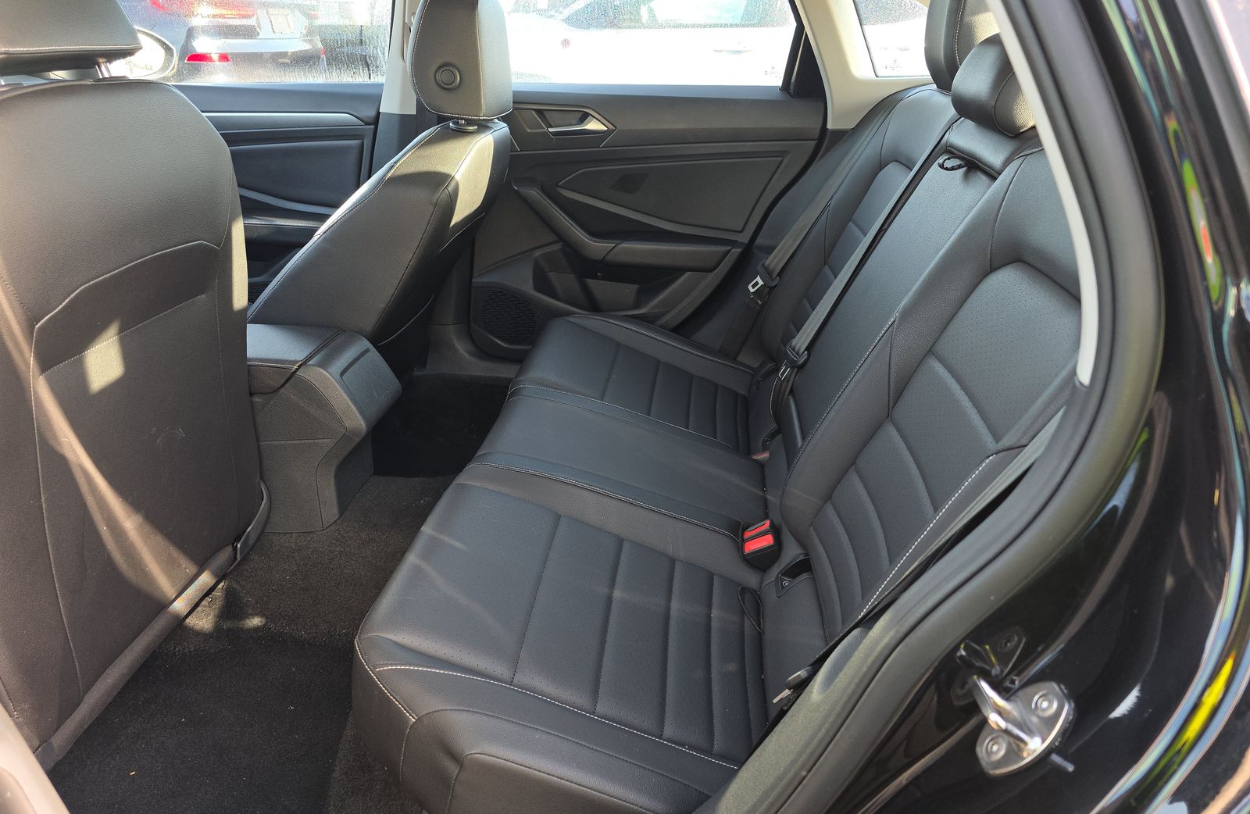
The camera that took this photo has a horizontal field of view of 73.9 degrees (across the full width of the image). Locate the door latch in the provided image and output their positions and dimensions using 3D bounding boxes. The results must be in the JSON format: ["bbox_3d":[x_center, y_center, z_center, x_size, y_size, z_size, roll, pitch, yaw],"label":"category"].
[{"bbox_3d":[0.230,0.184,0.491,0.042,0.068,0.040,31,25,-21],"label":"door latch"}]

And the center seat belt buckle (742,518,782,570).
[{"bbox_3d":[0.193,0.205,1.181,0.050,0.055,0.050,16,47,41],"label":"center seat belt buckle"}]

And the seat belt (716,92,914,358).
[{"bbox_3d":[0.356,-0.330,1.662,0.050,0.650,0.075,30,32,-7],"label":"seat belt"}]

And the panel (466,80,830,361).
[{"bbox_3d":[0.026,-0.388,1.862,0.790,0.640,0.120,3,25,5],"label":"panel"}]

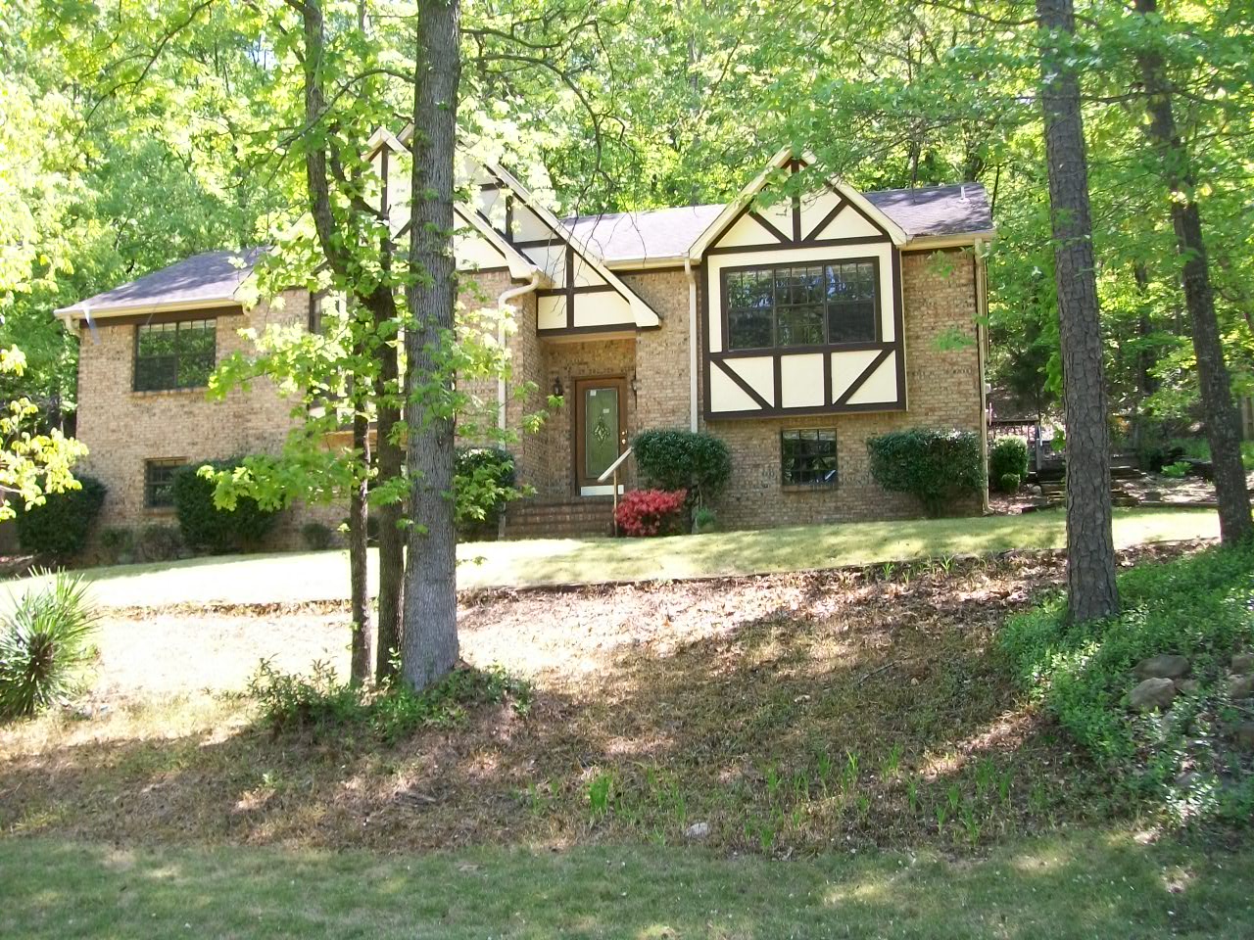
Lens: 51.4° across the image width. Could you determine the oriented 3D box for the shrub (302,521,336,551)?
[{"bbox_3d":[-5.275,1.132,22.326,0.570,0.503,0.542,-2,-7,14],"label":"shrub"}]

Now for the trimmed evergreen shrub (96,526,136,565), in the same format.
[{"bbox_3d":[-9.425,1.419,24.060,0.723,0.723,0.687,-2,-7,14],"label":"trimmed evergreen shrub"}]

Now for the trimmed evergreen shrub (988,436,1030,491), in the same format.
[{"bbox_3d":[6.890,-0.097,23.489,0.706,0.988,0.706,-2,-7,14],"label":"trimmed evergreen shrub"}]

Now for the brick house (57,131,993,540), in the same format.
[{"bbox_3d":[-1.594,-2.253,26.806,17.530,8.150,9.800,-2,-7,14],"label":"brick house"}]

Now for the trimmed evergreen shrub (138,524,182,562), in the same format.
[{"bbox_3d":[-8.532,1.334,23.835,0.824,0.716,0.741,-2,-7,14],"label":"trimmed evergreen shrub"}]

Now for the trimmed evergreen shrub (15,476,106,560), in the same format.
[{"bbox_3d":[-10.669,0.913,24.550,1.734,1.586,1.647,-2,-7,14],"label":"trimmed evergreen shrub"}]

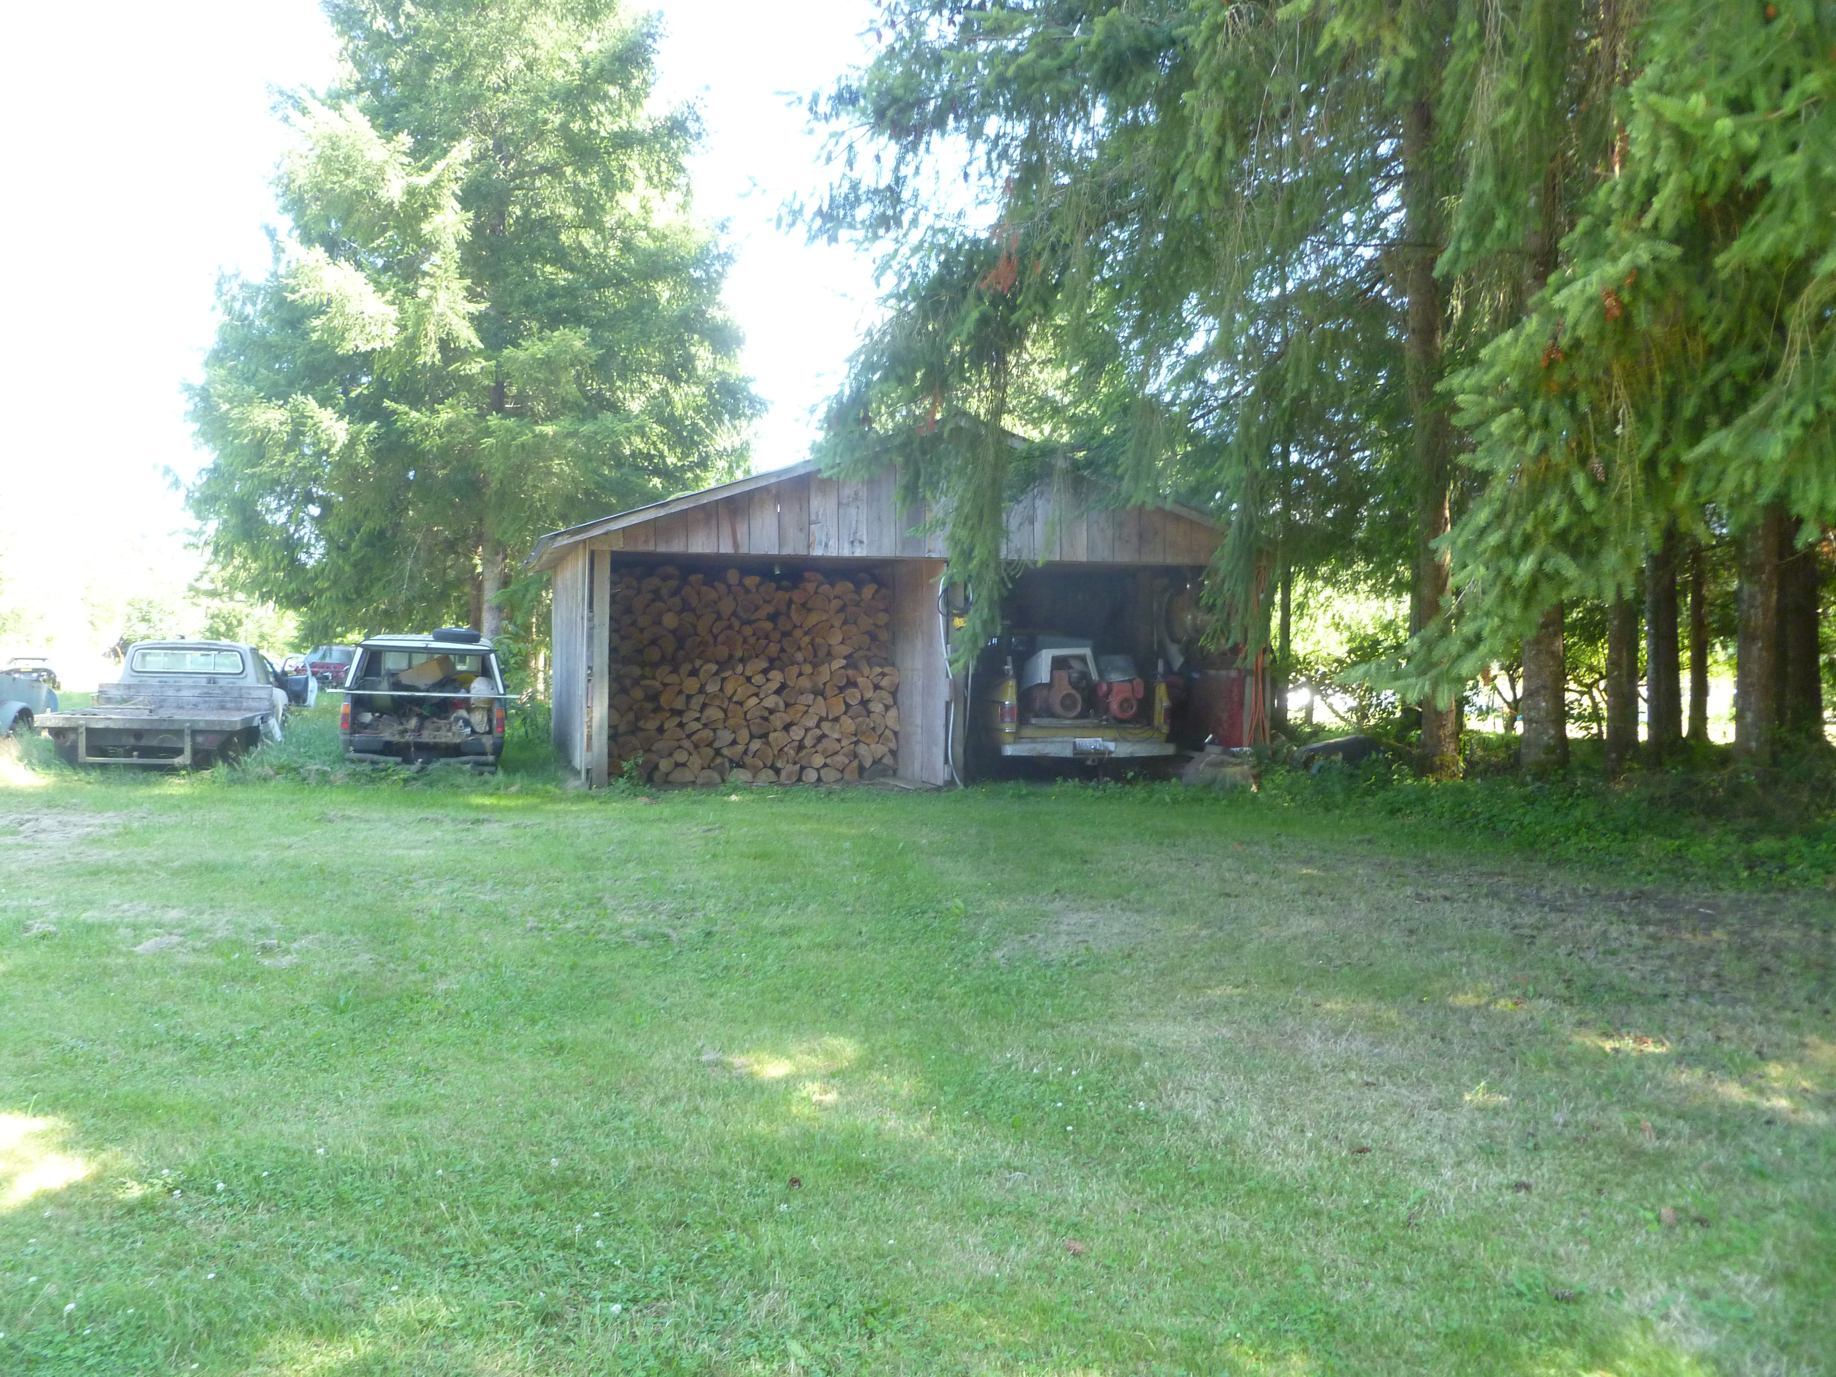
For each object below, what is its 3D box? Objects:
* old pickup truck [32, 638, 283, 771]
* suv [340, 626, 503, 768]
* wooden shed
[{"bbox_3d":[-9.470,0.203,19.070,2.070,1.650,5.600,0,1,-17],"label":"old pickup truck"},{"bbox_3d":[-5.880,0.162,17.850,1.680,1.600,4.600,0,1,-17],"label":"suv"},{"bbox_3d":[-0.460,-0.990,17.930,8.100,3.830,5.600,0,1,-17],"label":"wooden shed"}]

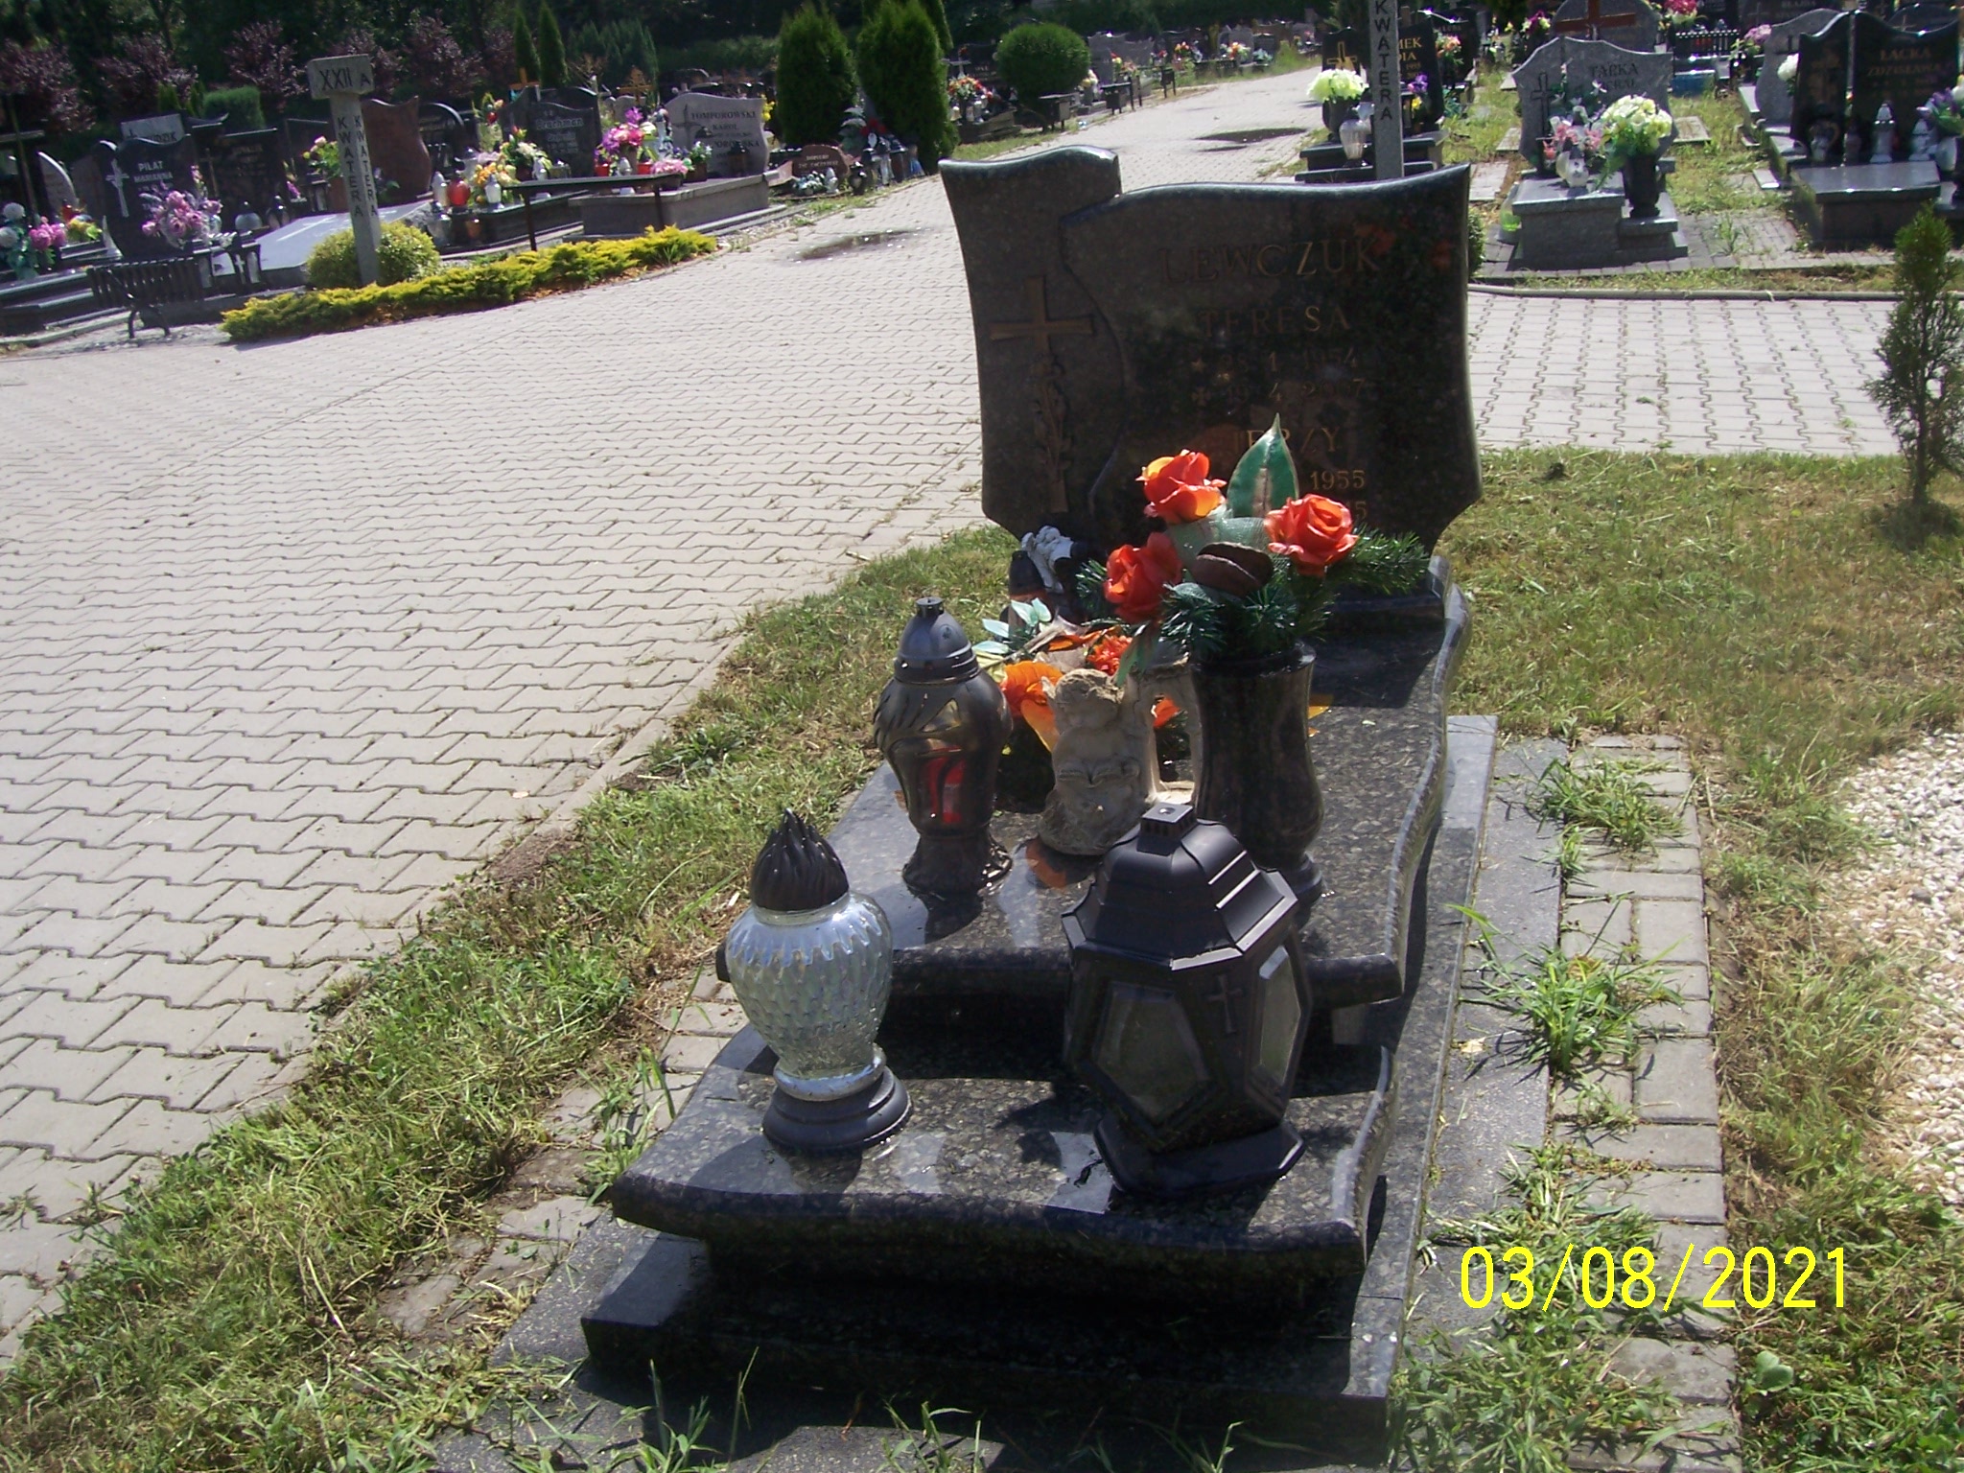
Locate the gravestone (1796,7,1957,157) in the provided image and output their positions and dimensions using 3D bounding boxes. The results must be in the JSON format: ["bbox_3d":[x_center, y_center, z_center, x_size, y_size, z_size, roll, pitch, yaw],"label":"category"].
[{"bbox_3d":[4.494,-3.260,9.700,0.770,0.740,0.120,4,23,26],"label":"gravestone"}]

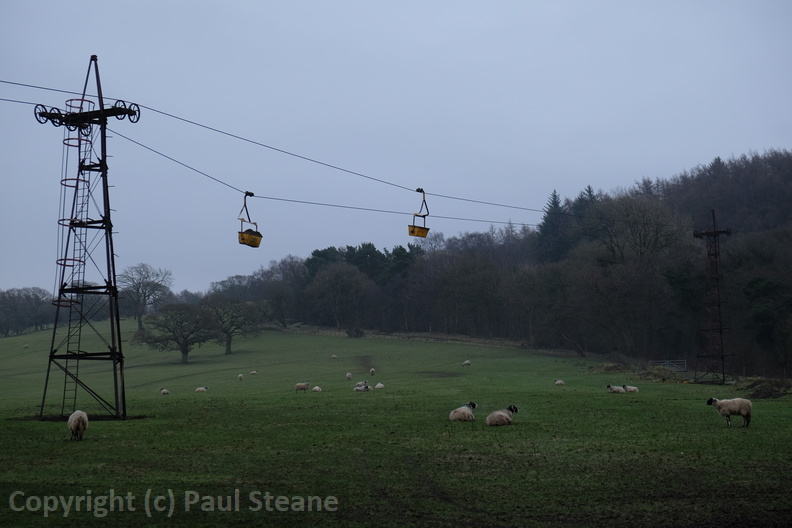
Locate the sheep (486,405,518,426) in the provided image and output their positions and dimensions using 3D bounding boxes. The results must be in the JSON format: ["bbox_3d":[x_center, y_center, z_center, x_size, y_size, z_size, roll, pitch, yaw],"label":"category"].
[{"bbox_3d":[2.838,4.057,43.000,0.500,0.580,1.020,-4,-5,43],"label":"sheep"}]

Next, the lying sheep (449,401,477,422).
[{"bbox_3d":[1.949,4.280,46.500,0.500,0.570,0.980,-4,-5,41],"label":"lying sheep"}]

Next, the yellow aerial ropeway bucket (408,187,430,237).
[{"bbox_3d":[1.064,-2.258,71.800,0.600,2.200,1.100,-3,-4,28],"label":"yellow aerial ropeway bucket"}]

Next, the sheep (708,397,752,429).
[{"bbox_3d":[8.270,3.690,39.800,1.140,0.740,0.420,-2,-4,10],"label":"sheep"}]

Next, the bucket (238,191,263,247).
[{"bbox_3d":[-5.814,-1.782,64.300,0.600,2.250,1.100,-3,-4,28],"label":"bucket"}]

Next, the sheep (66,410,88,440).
[{"bbox_3d":[-7.683,3.909,38.800,0.480,0.720,1.100,0,-4,-18],"label":"sheep"}]

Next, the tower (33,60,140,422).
[{"bbox_3d":[-10.315,-0.965,54.400,3.000,12.200,3.000,-3,-4,28],"label":"tower"}]

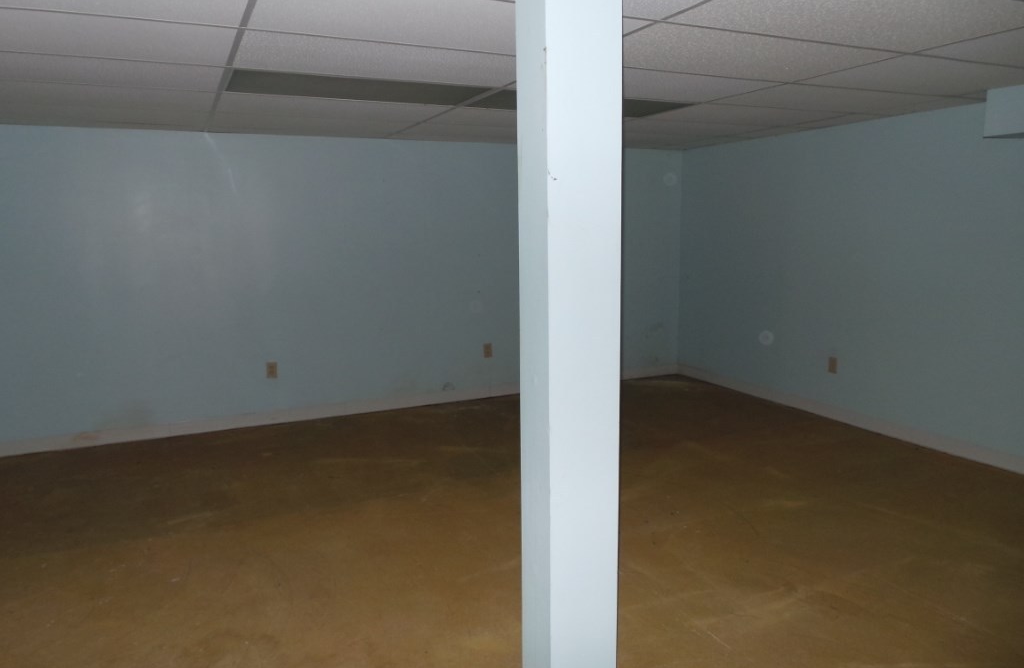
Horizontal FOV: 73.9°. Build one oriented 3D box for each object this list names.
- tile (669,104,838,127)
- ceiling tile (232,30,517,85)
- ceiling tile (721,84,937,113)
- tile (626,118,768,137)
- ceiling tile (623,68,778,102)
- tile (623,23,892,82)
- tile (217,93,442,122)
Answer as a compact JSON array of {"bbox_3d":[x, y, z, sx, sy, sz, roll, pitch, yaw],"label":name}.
[{"bbox_3d":[1.457,-1.404,4.355,1.210,0.020,0.602,-6,11,-25],"label":"tile"},{"bbox_3d":[-0.469,-1.105,2.767,1.210,0.020,0.602,-6,11,-25],"label":"ceiling tile"},{"bbox_3d":[1.724,-1.317,3.813,1.210,0.020,0.602,-6,11,-25],"label":"ceiling tile"},{"bbox_3d":[1.190,-1.491,4.896,1.210,0.020,0.602,-6,11,-25],"label":"tile"},{"bbox_3d":[0.628,-1.211,3.290,1.210,0.020,0.602,-6,11,-25],"label":"ceiling tile"},{"bbox_3d":[0.894,-1.125,2.749,1.210,0.020,0.602,-6,11,-25],"label":"tile"},{"bbox_3d":[-1.002,-1.279,3.849,1.210,0.020,0.602,-6,11,-25],"label":"tile"}]

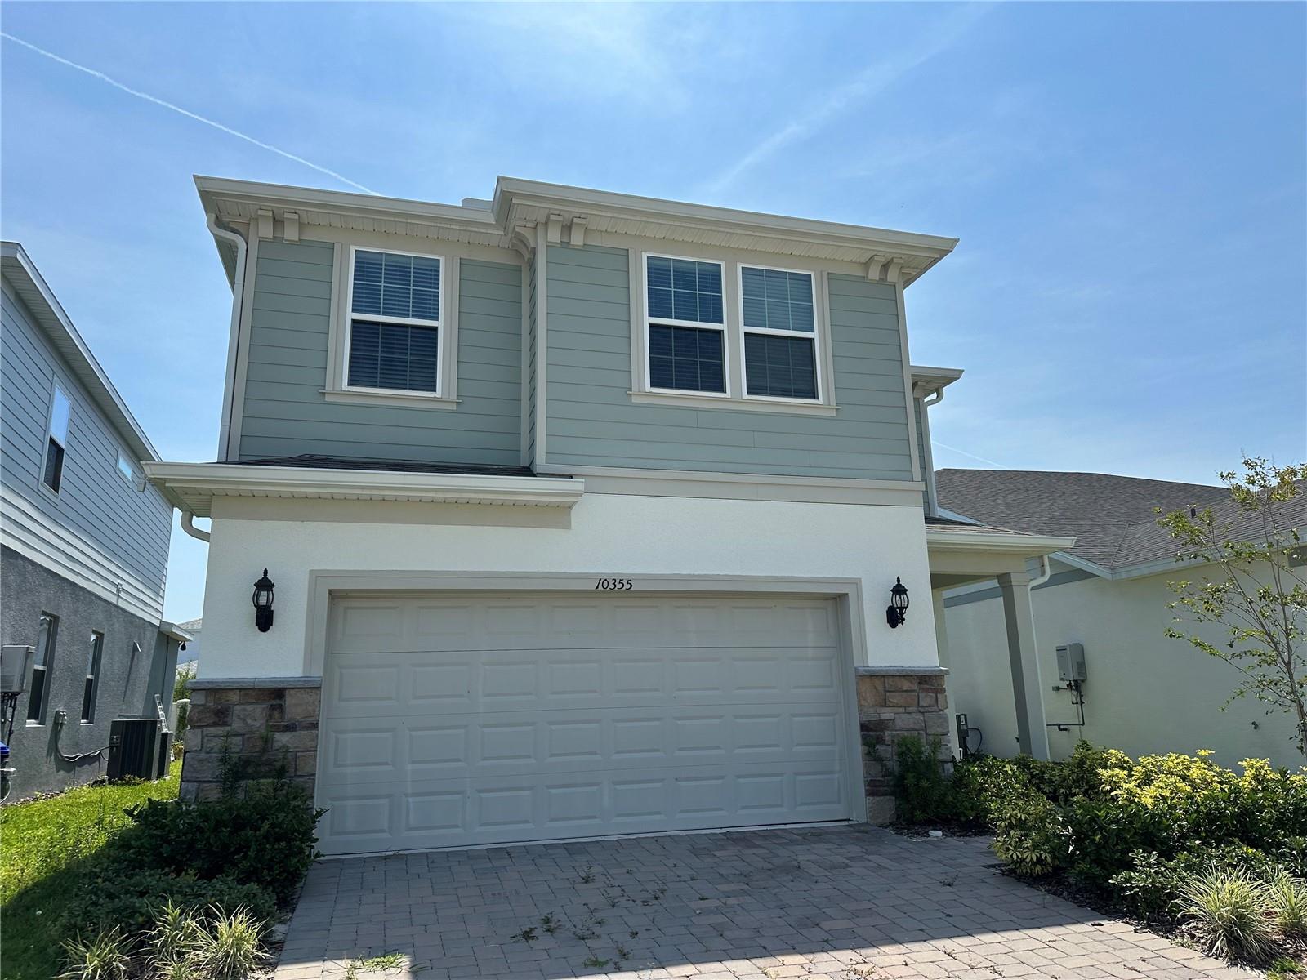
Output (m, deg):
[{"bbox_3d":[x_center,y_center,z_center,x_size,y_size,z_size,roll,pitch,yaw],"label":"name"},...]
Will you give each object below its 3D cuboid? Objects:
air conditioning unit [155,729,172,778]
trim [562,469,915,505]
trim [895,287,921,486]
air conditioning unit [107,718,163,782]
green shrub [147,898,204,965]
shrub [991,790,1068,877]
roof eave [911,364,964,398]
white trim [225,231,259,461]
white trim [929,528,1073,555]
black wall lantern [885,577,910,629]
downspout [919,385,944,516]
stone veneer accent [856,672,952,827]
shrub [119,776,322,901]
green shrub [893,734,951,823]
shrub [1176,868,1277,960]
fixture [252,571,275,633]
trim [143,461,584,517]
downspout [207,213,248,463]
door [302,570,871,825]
[{"bbox_3d":[-9.283,4.881,16.630,0.650,0.810,0.650,2,-14,-16],"label":"air conditioning unit"},{"bbox_3d":[0.979,-0.024,8.972,3.890,0.272,0.060,2,-14,-16],"label":"trim"},{"bbox_3d":[2.741,-1.202,9.807,0.090,2.315,0.090,2,-14,-16],"label":"trim"},{"bbox_3d":[-8.923,4.487,15.575,0.700,0.980,0.700,2,-14,-16],"label":"air conditioning unit"},{"bbox_3d":[-2.528,2.315,4.830,0.330,0.330,0.330,2,-14,-16],"label":"green shrub"},{"bbox_3d":[2.906,2.613,6.986,0.600,0.560,0.600,2,-14,-16],"label":"shrub"},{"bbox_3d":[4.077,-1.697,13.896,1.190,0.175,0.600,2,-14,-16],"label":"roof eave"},{"bbox_3d":[-3.866,-1.375,8.571,0.095,2.340,0.090,2,-14,-16],"label":"white trim"},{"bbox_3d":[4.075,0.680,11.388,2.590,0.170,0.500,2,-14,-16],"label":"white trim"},{"bbox_3d":[2.424,1.111,8.973,0.190,0.500,0.270,2,-14,-16],"label":"black wall lantern"},{"bbox_3d":[4.366,-0.584,13.924,0.440,2.090,0.110,2,-14,-16],"label":"downspout"},{"bbox_3d":[2.444,2.466,8.856,1.060,1.425,0.180,2,-14,-16],"label":"stone veneer accent"},{"bbox_3d":[-3.054,2.463,6.481,1.210,0.710,0.830,2,-14,-16],"label":"shrub"},{"bbox_3d":[2.489,2.683,8.373,0.540,0.800,0.510,2,-14,-16],"label":"green shrub"},{"bbox_3d":[3.037,2.229,4.819,0.480,0.400,0.470,2,-14,-16],"label":"shrub"},{"bbox_3d":[-3.178,0.909,7.405,0.175,0.512,0.230,2,-14,-16],"label":"fixture"},{"bbox_3d":[-2.344,-0.008,7.697,3.455,0.150,0.620,2,-14,-16],"label":"trim"},{"bbox_3d":[-4.081,-1.434,8.479,0.385,2.460,0.110,2,-14,-16],"label":"downspout"},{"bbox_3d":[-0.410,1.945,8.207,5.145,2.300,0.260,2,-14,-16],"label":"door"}]

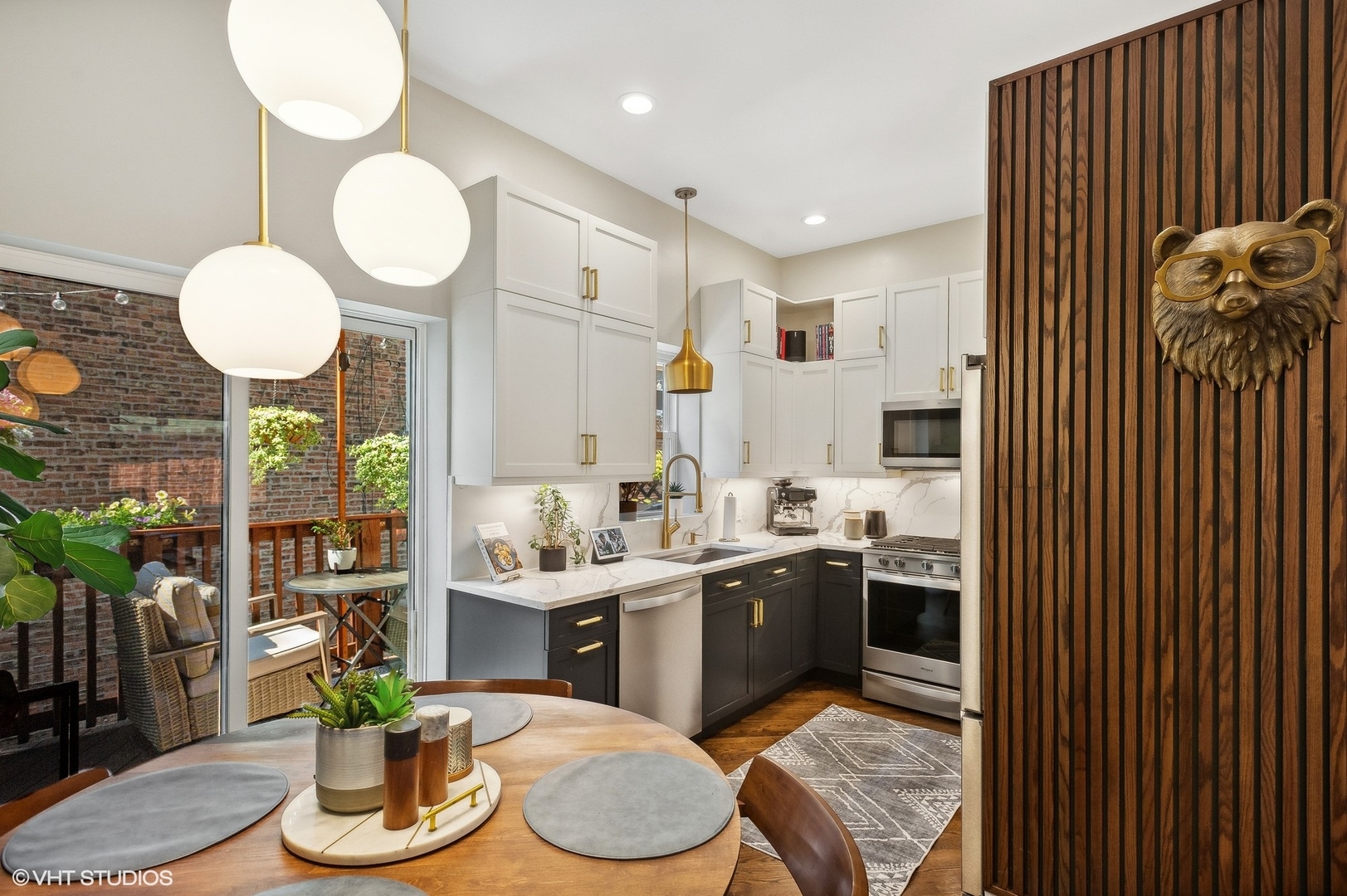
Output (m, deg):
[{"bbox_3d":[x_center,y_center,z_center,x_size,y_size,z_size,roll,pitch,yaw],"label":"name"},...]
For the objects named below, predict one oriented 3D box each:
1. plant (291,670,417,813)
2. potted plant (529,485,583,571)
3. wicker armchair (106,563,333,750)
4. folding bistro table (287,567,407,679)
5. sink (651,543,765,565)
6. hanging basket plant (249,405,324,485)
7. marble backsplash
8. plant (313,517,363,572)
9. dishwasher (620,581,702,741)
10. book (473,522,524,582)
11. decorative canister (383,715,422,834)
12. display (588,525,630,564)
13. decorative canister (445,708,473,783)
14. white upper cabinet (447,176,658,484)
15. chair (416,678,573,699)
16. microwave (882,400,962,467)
[{"bbox_3d":[-0.662,0.591,1.311,0.235,0.245,0.205,1,-1,-26],"label":"plant"},{"bbox_3d":[-0.566,0.383,3.092,0.205,0.410,0.240,0,-1,39],"label":"potted plant"},{"bbox_3d":[-2.530,1.085,3.565,0.710,0.820,0.870,0,-1,39],"label":"wicker armchair"},{"bbox_3d":[-1.901,1.142,3.794,0.725,0.725,0.725,0,-1,39],"label":"folding bistro table"},{"bbox_3d":[0.177,0.729,3.641,0.420,0.230,0.760,0,-1,39],"label":"sink"},{"bbox_3d":[-2.381,-0.022,3.850,0.500,0.485,0.470,1,-1,-32],"label":"hanging basket plant"},{"bbox_3d":[0.561,0.376,3.347,1.650,0.456,2.845,0,-1,39],"label":"marble backsplash"},{"bbox_3d":[-2.096,0.605,3.975,0.250,0.330,0.260,0,-1,39],"label":"plant"},{"bbox_3d":[-0.256,1.049,3.094,0.610,0.844,0.603,0,-1,39],"label":"dishwasher"},{"bbox_3d":[-0.766,0.457,2.809,0.026,0.256,0.200,-27,-9,16],"label":"book"},{"bbox_3d":[-0.519,0.625,1.219,0.065,0.178,0.065,0,-1,39],"label":"decorative canister"},{"bbox_3d":[-0.337,0.502,3.294,0.105,0.183,0.240,0,-1,39],"label":"display"},{"bbox_3d":[-0.482,0.634,1.358,0.100,0.117,0.100,0,-1,39],"label":"decorative canister"},{"bbox_3d":[-0.526,-0.468,3.060,0.320,1.256,1.000,0,-1,39],"label":"white upper cabinet"},{"bbox_3d":[-0.558,1.102,1.750,0.510,0.765,0.520,1,-1,-11],"label":"chair"},{"bbox_3d":[1.757,-0.085,3.990,0.757,0.426,0.400,0,-1,39],"label":"microwave"}]

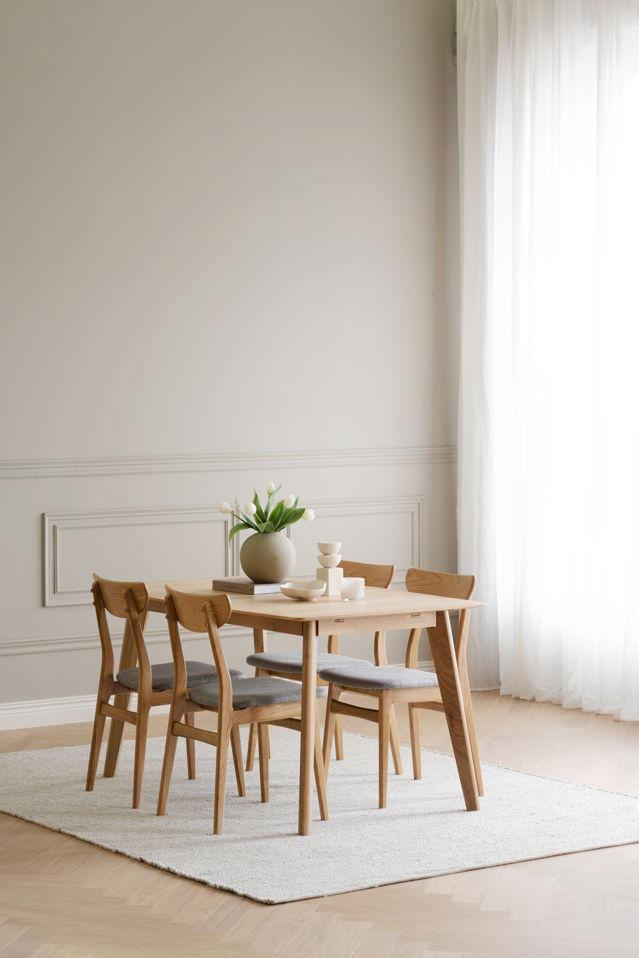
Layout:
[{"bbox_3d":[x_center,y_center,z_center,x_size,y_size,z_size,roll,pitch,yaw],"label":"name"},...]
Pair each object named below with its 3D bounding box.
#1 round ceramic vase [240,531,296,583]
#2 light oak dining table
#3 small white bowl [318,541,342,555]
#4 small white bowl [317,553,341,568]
[{"bbox_3d":[-0.196,0.298,8.587,0.210,0.188,0.210,0,3,0],"label":"round ceramic vase"},{"bbox_3d":[-0.126,0.804,8.454,0.888,0.740,1.431,-2,4,-36],"label":"light oak dining table"},{"bbox_3d":[0.036,0.262,8.473,0.092,0.043,0.092,0,3,0],"label":"small white bowl"},{"bbox_3d":[0.036,0.310,8.473,0.092,0.044,0.092,0,3,0],"label":"small white bowl"}]

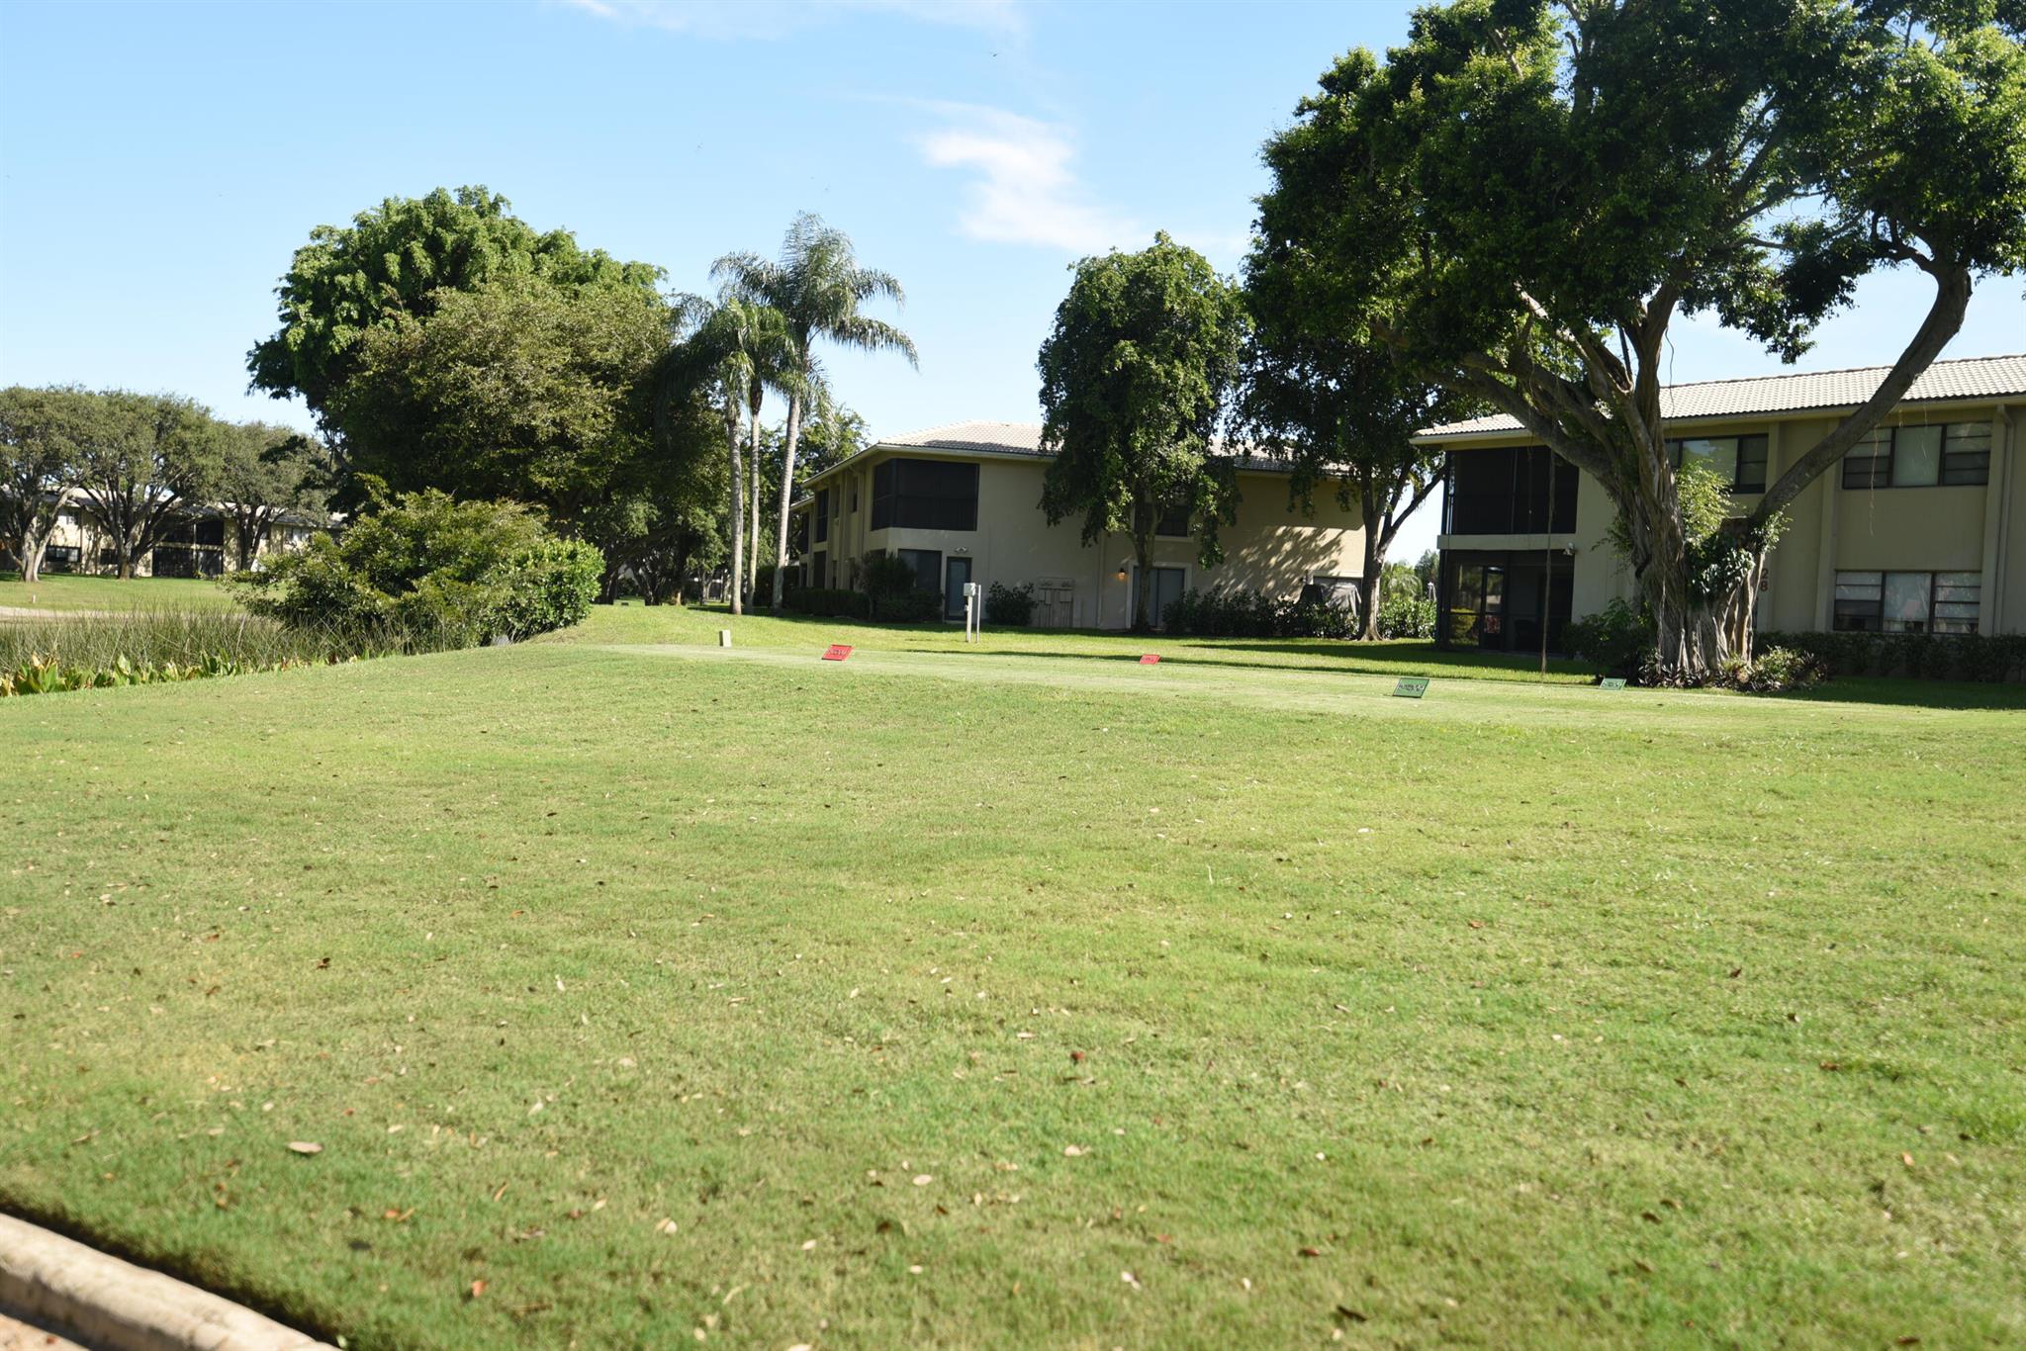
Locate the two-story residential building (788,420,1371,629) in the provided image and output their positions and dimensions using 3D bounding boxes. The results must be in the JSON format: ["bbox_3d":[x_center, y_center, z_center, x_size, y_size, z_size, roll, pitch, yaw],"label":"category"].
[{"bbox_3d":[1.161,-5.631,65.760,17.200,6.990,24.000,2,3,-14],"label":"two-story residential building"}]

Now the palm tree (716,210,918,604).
[{"bbox_3d":[-6.397,-8.357,52.700,6.272,12.911,6.272,2,2,0],"label":"palm tree"}]

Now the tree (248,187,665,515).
[{"bbox_3d":[-20.375,-10.339,59.647,15.014,14.812,13.513,2,2,0],"label":"tree"}]

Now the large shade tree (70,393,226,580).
[{"bbox_3d":[-59.186,-12.880,111.655,10.863,12.789,10.863,2,2,0],"label":"large shade tree"}]

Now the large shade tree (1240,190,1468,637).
[{"bbox_3d":[10.900,-8.258,52.173,7.129,14.293,7.129,2,2,0],"label":"large shade tree"}]

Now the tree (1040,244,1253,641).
[{"bbox_3d":[4.159,-7.734,52.008,6.595,12.661,6.595,2,2,0],"label":"tree"}]

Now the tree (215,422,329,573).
[{"bbox_3d":[-55.120,-12.819,121.659,8.993,12.141,8.993,2,2,0],"label":"tree"}]

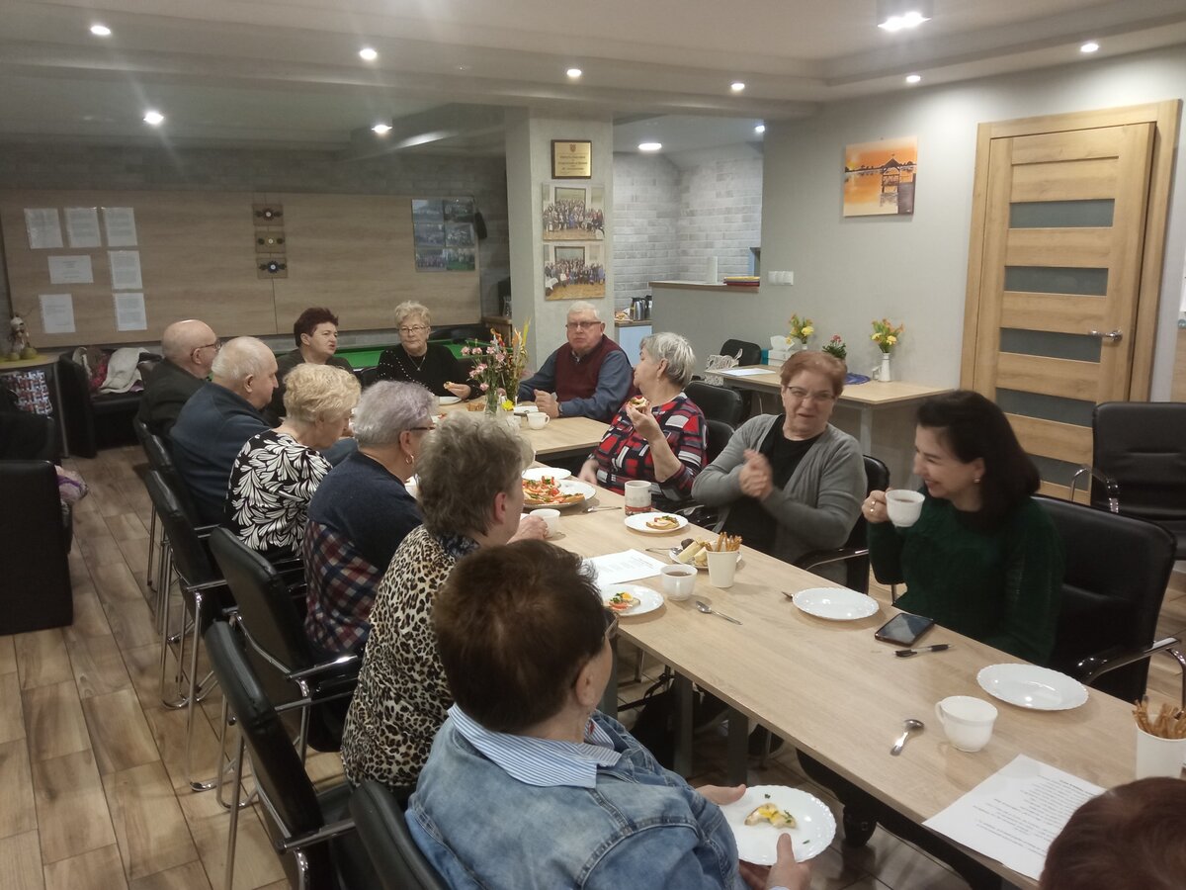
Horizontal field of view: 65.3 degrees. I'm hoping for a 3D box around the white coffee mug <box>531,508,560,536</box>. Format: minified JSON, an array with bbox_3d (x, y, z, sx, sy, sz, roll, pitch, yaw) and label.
[{"bbox_3d":[-0.140,0.233,2.719,0.105,0.068,0.088,-1,13,0],"label":"white coffee mug"}]

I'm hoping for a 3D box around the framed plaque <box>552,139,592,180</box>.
[{"bbox_3d":[-0.127,-1.875,6.070,0.300,0.235,0.020,-9,15,-32],"label":"framed plaque"}]

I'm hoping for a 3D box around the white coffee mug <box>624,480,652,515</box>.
[{"bbox_3d":[0.147,0.170,3.007,0.086,0.096,0.106,-1,12,0],"label":"white coffee mug"}]

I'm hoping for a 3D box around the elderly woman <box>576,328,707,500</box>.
[{"bbox_3d":[0.211,0.263,3.270,0.700,1.270,0.560,-8,14,-29],"label":"elderly woman"}]

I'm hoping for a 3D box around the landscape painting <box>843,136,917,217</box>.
[{"bbox_3d":[1.649,-1.526,5.314,0.025,0.405,0.520,-9,15,-31],"label":"landscape painting"}]

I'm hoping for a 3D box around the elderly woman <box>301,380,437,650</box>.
[{"bbox_3d":[-0.531,0.451,2.557,0.740,1.200,0.540,-9,15,-30],"label":"elderly woman"}]

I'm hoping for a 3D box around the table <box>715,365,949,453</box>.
[{"bbox_3d":[1.369,-0.040,5.661,0.700,0.720,1.400,-10,15,-32],"label":"table"}]

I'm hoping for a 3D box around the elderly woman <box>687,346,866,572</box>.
[{"bbox_3d":[0.576,0.354,2.811,0.530,1.260,0.700,11,18,44],"label":"elderly woman"}]

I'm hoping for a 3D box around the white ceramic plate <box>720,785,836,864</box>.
[{"bbox_3d":[0.283,0.605,1.457,0.195,0.022,0.195,-5,14,1],"label":"white ceramic plate"}]

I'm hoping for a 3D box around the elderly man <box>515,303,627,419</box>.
[{"bbox_3d":[-0.018,-0.126,4.901,0.640,1.250,0.760,9,17,39],"label":"elderly man"}]

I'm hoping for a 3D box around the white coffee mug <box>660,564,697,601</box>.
[{"bbox_3d":[0.217,0.347,2.318,0.096,0.067,0.090,-1,13,0],"label":"white coffee mug"}]

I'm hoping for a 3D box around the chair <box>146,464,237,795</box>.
[{"bbox_3d":[-1.133,0.514,3.110,0.600,0.870,0.600,-9,15,-31],"label":"chair"}]

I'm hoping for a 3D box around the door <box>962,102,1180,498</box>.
[{"bbox_3d":[2.371,-0.567,4.750,0.100,2.140,1.010,-9,15,-32],"label":"door"}]

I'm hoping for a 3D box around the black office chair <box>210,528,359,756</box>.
[{"bbox_3d":[-0.680,0.653,2.517,0.600,0.860,0.570,-10,15,-35],"label":"black office chair"}]

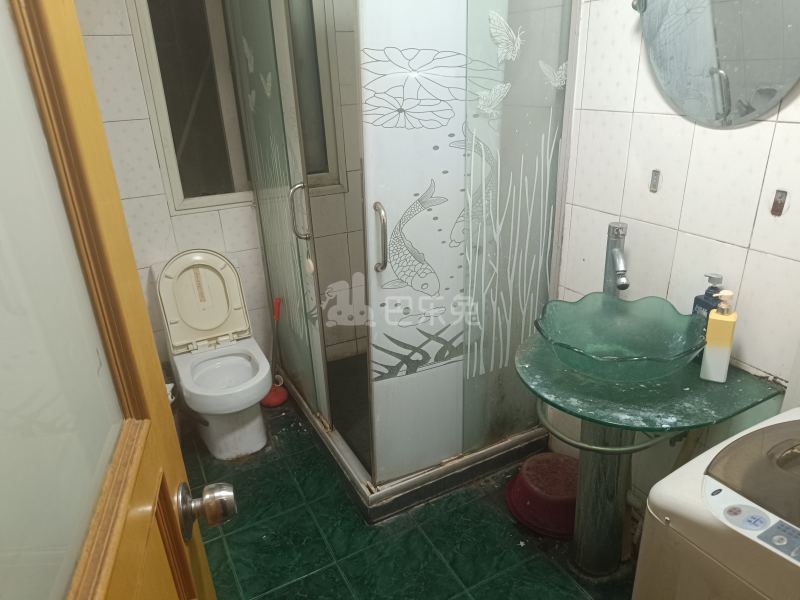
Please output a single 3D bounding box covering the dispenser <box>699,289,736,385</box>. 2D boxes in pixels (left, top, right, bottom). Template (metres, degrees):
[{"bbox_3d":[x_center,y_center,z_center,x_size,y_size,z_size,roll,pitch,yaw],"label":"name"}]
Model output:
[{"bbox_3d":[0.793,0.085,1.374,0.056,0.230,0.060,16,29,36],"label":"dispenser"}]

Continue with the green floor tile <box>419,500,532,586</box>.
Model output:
[{"bbox_3d":[0.261,0.801,1.860,0.294,0.010,0.300,-14,25,-25],"label":"green floor tile"}]

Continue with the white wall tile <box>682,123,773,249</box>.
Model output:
[{"bbox_3d":[0.805,-0.295,1.393,0.010,0.300,0.200,-14,25,-25],"label":"white wall tile"}]

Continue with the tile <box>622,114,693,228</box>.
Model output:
[{"bbox_3d":[0.720,-0.363,1.558,0.010,0.300,0.200,-14,25,-25],"label":"tile"}]

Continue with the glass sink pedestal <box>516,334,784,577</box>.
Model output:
[{"bbox_3d":[0.594,0.503,1.613,0.520,0.706,0.565,-14,25,-25],"label":"glass sink pedestal"}]

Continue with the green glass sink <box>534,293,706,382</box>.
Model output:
[{"bbox_3d":[0.564,0.114,1.452,0.410,0.145,0.410,-2,23,1],"label":"green glass sink"}]

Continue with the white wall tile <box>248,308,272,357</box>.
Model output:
[{"bbox_3d":[-0.684,0.182,2.728,0.200,0.300,0.010,-13,25,-25],"label":"white wall tile"}]

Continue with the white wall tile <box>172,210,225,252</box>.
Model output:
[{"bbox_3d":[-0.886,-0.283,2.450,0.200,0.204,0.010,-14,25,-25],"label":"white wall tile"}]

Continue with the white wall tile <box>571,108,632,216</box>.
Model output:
[{"bbox_3d":[0.627,-0.428,1.722,0.010,0.300,0.200,-14,25,-25],"label":"white wall tile"}]

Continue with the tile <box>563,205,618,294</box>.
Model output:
[{"bbox_3d":[0.638,-0.152,1.839,0.010,0.300,0.200,-14,25,-25],"label":"tile"}]

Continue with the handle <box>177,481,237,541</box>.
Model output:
[{"bbox_3d":[-0.235,0.255,0.687,0.062,0.068,0.068,-8,24,-13],"label":"handle"}]

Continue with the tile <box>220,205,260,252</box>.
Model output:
[{"bbox_3d":[-0.708,-0.323,2.530,0.195,0.198,0.010,-14,25,-25],"label":"tile"}]

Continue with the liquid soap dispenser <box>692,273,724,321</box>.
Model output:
[{"bbox_3d":[0.801,0.049,1.444,0.055,0.241,0.072,-7,23,-12],"label":"liquid soap dispenser"}]

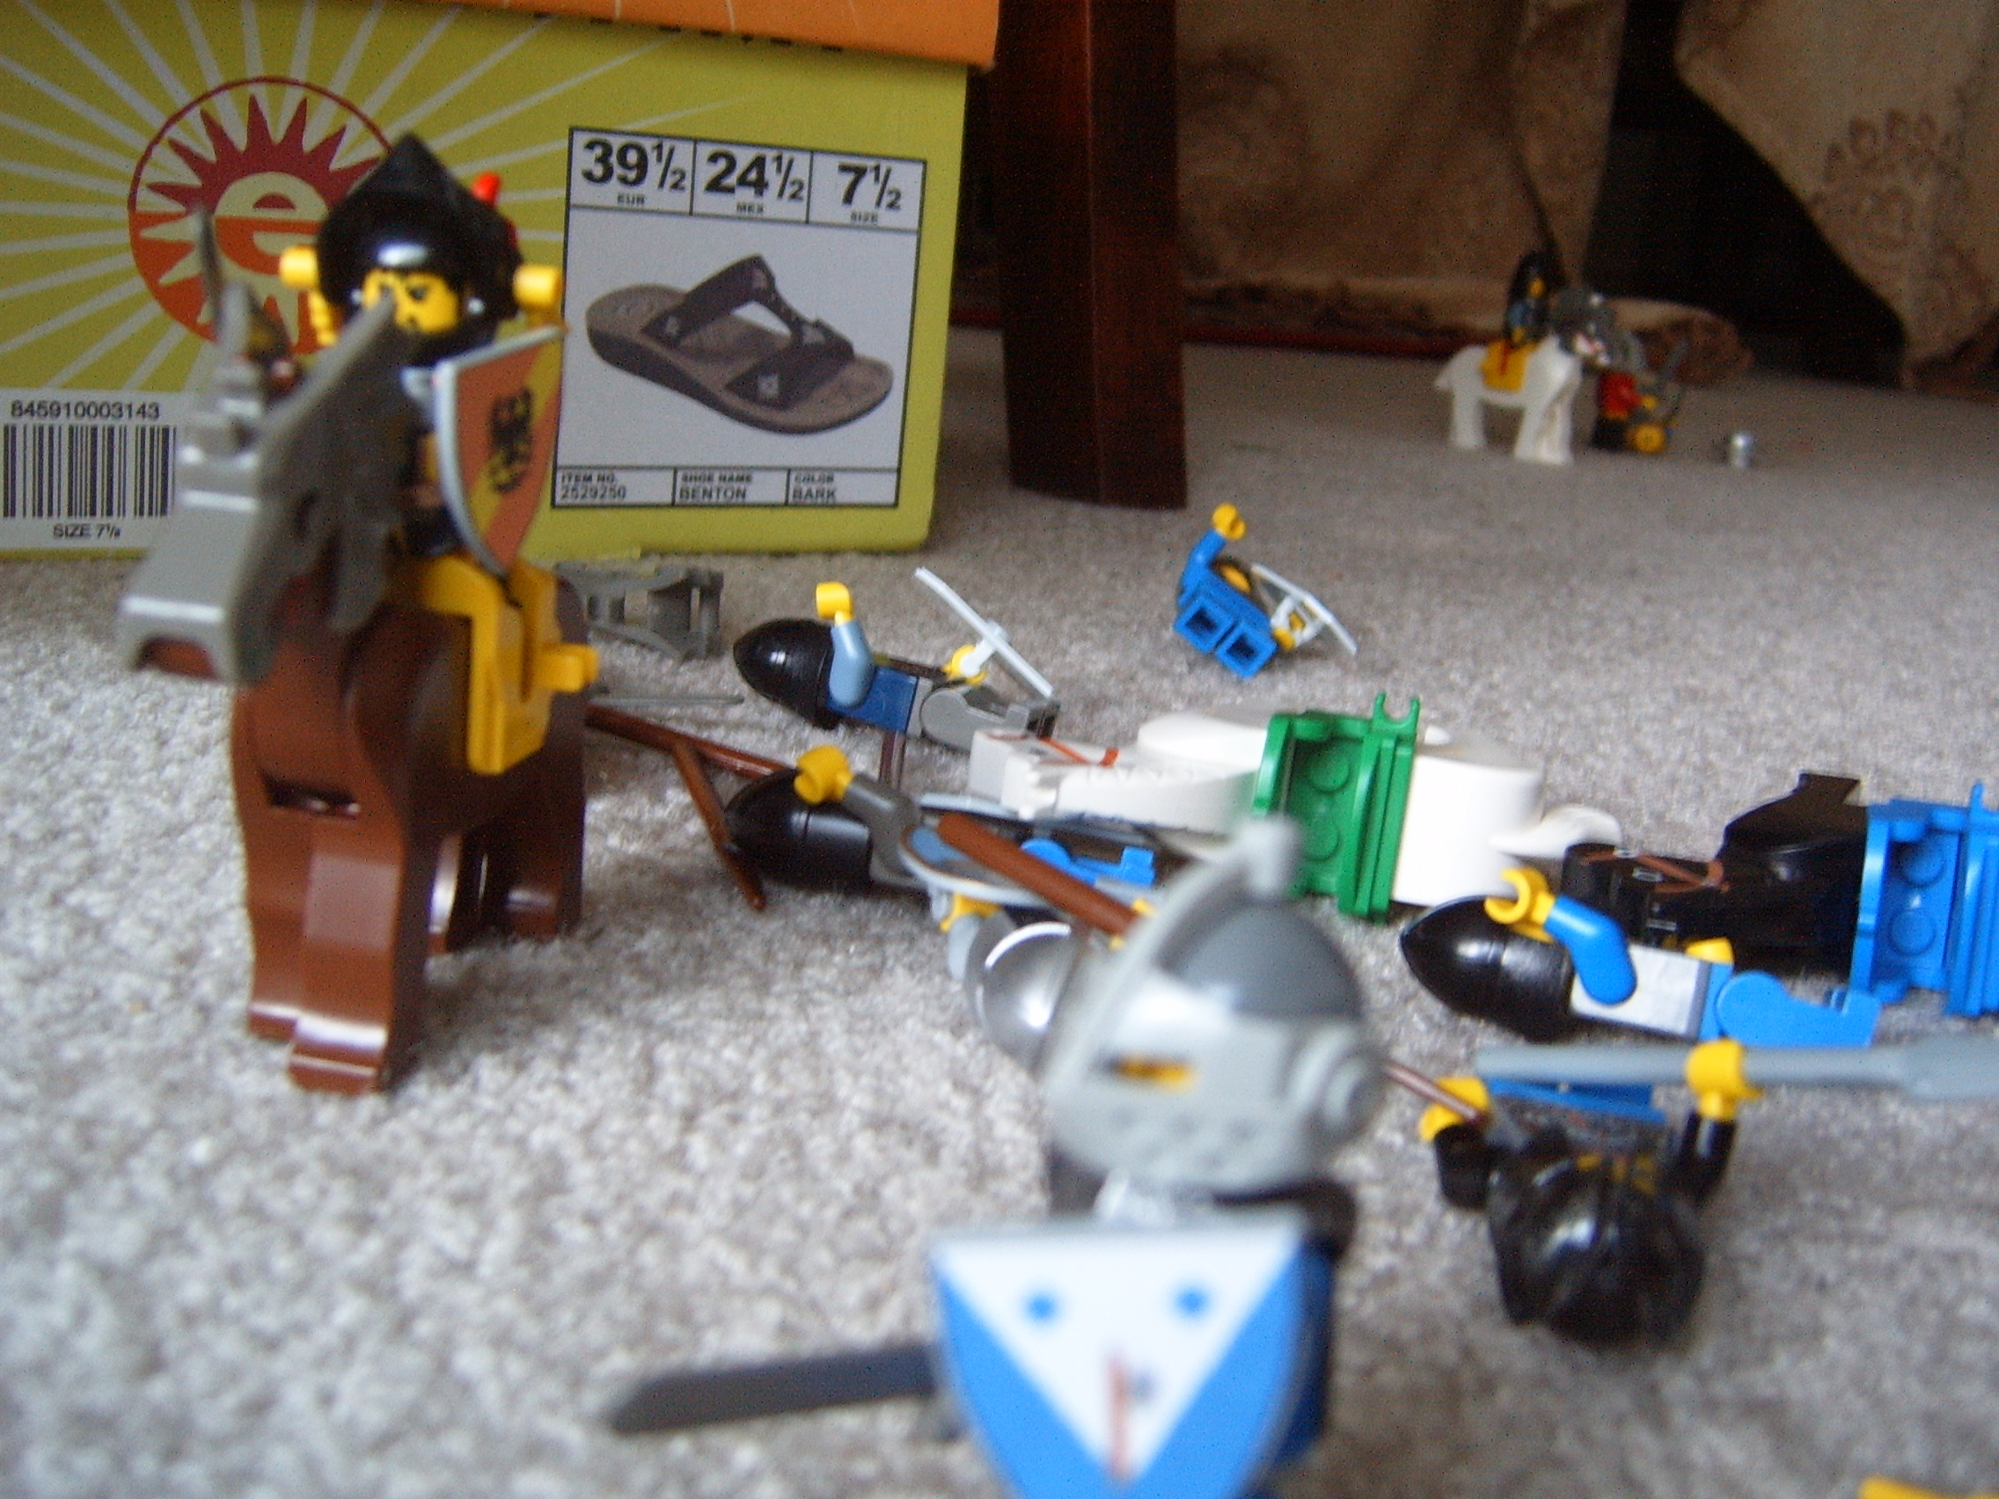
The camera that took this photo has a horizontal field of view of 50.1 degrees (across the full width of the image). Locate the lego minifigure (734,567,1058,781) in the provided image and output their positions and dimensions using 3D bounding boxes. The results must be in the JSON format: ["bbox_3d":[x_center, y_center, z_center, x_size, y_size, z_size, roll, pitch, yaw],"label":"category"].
[{"bbox_3d":[-0.014,-0.012,0.295,0.043,0.023,0.022,17,5,12],"label":"lego minifigure"}]

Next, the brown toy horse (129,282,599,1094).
[{"bbox_3d":[-0.053,-0.006,0.185,0.018,0.064,0.065,8,16,9],"label":"brown toy horse"}]

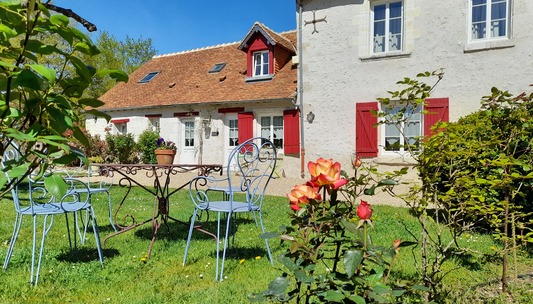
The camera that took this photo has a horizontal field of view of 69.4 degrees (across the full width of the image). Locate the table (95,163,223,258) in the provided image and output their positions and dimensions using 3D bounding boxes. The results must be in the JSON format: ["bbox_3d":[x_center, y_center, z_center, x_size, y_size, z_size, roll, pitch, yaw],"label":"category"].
[{"bbox_3d":[-0.946,0.483,3.500,1.100,0.720,1.100,0,0,-11],"label":"table"}]

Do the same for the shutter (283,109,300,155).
[{"bbox_3d":[0.815,-0.646,12.500,0.550,1.430,0.050,0,0,27],"label":"shutter"}]

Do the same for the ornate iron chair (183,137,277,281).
[{"bbox_3d":[-0.283,0.379,2.850,0.520,0.920,0.530,0,0,-42],"label":"ornate iron chair"}]

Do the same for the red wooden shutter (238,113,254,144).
[{"bbox_3d":[-0.709,-0.647,13.250,0.550,1.430,0.050,0,0,27],"label":"red wooden shutter"}]

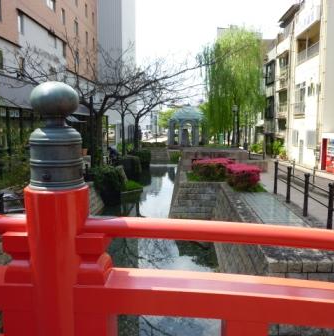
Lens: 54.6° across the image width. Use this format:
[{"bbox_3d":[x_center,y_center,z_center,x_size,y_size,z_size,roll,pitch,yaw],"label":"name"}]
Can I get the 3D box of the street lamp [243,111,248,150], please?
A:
[{"bbox_3d":[7.144,-3.182,29.328,0.450,3.830,0.450,1,6,5],"label":"street lamp"}]

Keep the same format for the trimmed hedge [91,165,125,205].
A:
[{"bbox_3d":[-2.772,0.705,15.070,1.300,1.480,1.600,1,6,5],"label":"trimmed hedge"}]

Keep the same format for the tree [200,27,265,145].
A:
[{"bbox_3d":[5.139,-6.165,25.978,4.800,9.521,4.800,1,6,5],"label":"tree"}]

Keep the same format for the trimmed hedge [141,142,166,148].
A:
[{"bbox_3d":[-1.563,-2.592,37.443,3.000,0.670,1.000,1,6,5],"label":"trimmed hedge"}]

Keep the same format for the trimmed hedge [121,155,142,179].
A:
[{"bbox_3d":[-2.428,-0.091,22.126,1.200,1.286,2.000,1,6,5],"label":"trimmed hedge"}]

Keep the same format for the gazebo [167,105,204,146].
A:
[{"bbox_3d":[2.545,-5.298,41.167,4.800,5.107,4.400,1,6,5],"label":"gazebo"}]

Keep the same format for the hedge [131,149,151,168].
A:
[{"bbox_3d":[-2.229,-0.831,28.282,1.500,1.396,1.900,1,6,5],"label":"hedge"}]

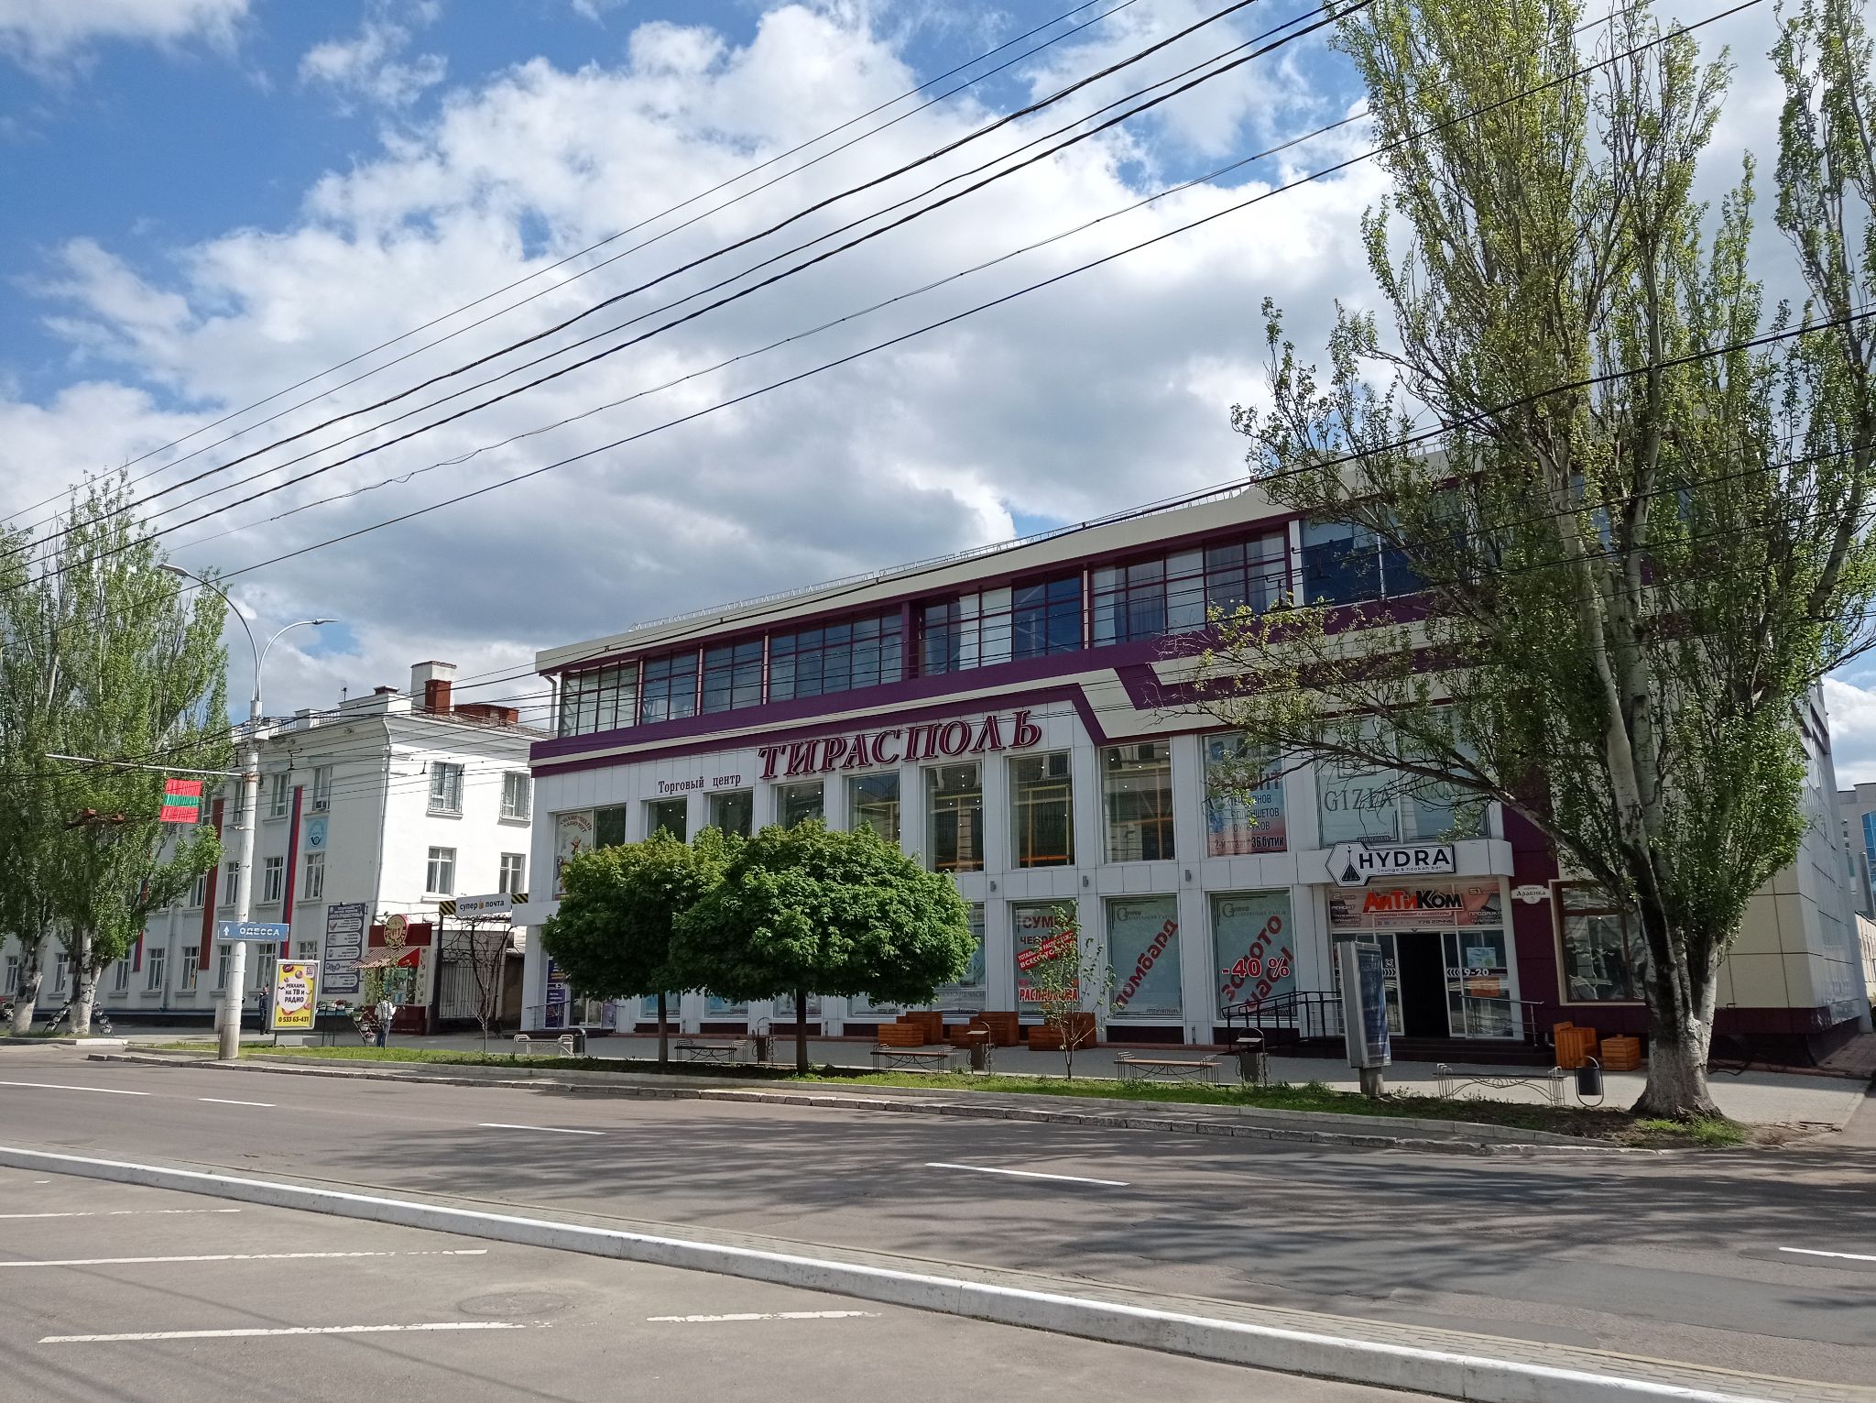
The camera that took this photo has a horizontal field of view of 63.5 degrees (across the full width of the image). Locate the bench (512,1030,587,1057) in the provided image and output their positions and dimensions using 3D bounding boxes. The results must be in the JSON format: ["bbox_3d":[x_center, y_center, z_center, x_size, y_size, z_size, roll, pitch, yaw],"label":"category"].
[{"bbox_3d":[-9.641,8.441,37.381,1.950,0.560,0.550,-8,-13,37],"label":"bench"}]

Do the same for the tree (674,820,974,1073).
[{"bbox_3d":[-2.151,4.690,29.027,5.600,4.750,5.200,0,-11,0],"label":"tree"}]

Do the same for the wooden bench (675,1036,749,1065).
[{"bbox_3d":[-4.988,7.656,33.341,1.800,0.550,0.520,-8,-13,37],"label":"wooden bench"}]

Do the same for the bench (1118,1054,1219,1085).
[{"bbox_3d":[3.901,6.215,25.694,1.750,0.460,0.500,-8,-13,37],"label":"bench"}]

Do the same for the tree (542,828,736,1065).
[{"bbox_3d":[-5.907,5.195,32.243,4.800,5.000,4.600,0,-11,0],"label":"tree"}]

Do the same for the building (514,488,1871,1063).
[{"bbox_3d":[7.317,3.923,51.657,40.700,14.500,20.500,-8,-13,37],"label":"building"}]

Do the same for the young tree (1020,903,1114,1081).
[{"bbox_3d":[2.274,5.062,26.596,1.650,3.050,1.500,0,-11,0],"label":"young tree"}]

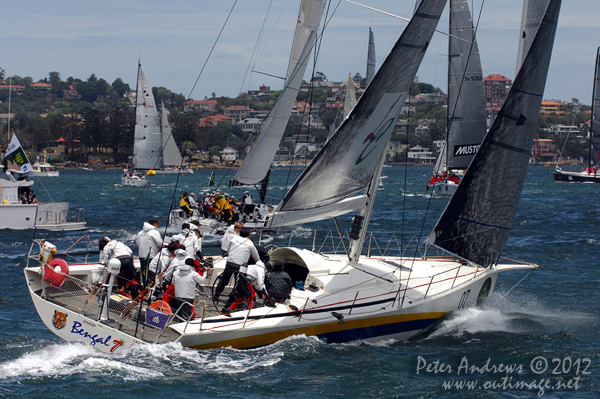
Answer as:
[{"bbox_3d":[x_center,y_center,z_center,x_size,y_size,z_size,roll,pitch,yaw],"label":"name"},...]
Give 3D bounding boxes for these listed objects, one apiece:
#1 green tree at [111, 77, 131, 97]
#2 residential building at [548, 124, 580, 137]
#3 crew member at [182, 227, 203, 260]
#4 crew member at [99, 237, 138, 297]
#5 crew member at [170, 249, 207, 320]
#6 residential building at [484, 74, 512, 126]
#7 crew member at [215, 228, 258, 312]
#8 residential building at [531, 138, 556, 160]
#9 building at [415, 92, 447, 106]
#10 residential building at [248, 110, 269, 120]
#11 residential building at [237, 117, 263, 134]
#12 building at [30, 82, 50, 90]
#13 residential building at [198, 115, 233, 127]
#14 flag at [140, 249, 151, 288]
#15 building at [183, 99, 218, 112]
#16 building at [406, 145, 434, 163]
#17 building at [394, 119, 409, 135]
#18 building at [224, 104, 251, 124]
[{"bbox_3d":[-107.790,-66.656,1800.000,11.500,12.500,11.500,0,1,0],"label":"green tree"},{"bbox_3d":[159.133,-41.435,1800.000,18.500,7.300,12.000,0,1,0],"label":"residential building"},{"bbox_3d":[-2.249,1.255,62.700,0.530,1.450,0.550,1,1,41],"label":"crew member"},{"bbox_3d":[-3.734,1.405,61.500,0.780,1.300,0.580,1,1,44],"label":"crew member"},{"bbox_3d":[-2.201,1.743,59.700,0.650,1.300,0.700,0,1,23],"label":"crew member"},{"bbox_3d":[129.795,-64.734,1960.000,18.500,34.000,17.000,0,1,0],"label":"residential building"},{"bbox_3d":[-1.208,1.360,57.000,0.650,1.600,0.680,1,1,37],"label":"crew member"},{"bbox_3d":[154.751,-31.776,1905.000,16.500,13.500,13.000,0,1,0],"label":"residential building"},{"bbox_3d":[89.467,-68.557,2055.000,21.500,9.500,13.000,0,1,0],"label":"building"},{"bbox_3d":[-28.108,-57.588,2055.000,14.000,6.800,11.000,0,1,0],"label":"residential building"},{"bbox_3d":[-28.899,-42.911,1750.000,16.000,9.800,12.000,0,1,0],"label":"residential building"},{"bbox_3d":[-159.850,-69.433,1850.000,13.000,6.000,11.000,0,1,0],"label":"building"},{"bbox_3d":[-50.475,-46.467,1780.000,20.000,7.800,13.000,0,1,0],"label":"residential building"},{"bbox_3d":[-2.970,1.331,57.800,0.140,0.800,0.400,10,3,5],"label":"flag"},{"bbox_3d":[-72.458,-69.148,2205.000,25.000,10.000,13.000,0,1,0],"label":"building"},{"bbox_3d":[69.191,-25.663,1700.000,16.000,10.000,12.000,0,1,0],"label":"building"},{"bbox_3d":[60.951,-43.837,1800.000,10.000,9.400,10.000,0,1,0],"label":"building"},{"bbox_3d":[-38.265,-52.460,1850.000,17.800,11.500,12.000,0,1,0],"label":"building"}]

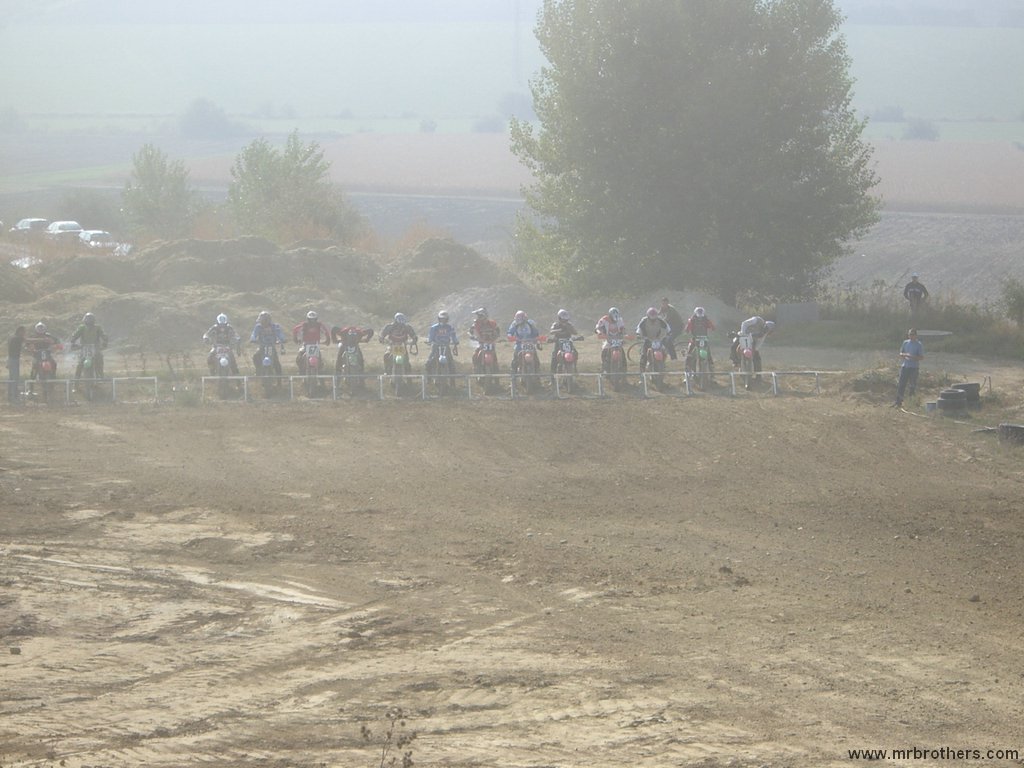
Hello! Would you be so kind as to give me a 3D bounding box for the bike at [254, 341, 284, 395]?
[{"bbox_3d":[-5.718,-0.370,78.558,0.800,1.220,2.100,-1,6,-5],"label":"bike"}]

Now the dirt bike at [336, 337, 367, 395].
[{"bbox_3d":[-3.668,-0.354,76.585,0.800,1.180,2.100,0,5,-4],"label":"dirt bike"}]

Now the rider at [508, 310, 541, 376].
[{"bbox_3d":[0.265,-0.824,77.767,0.780,1.682,0.800,0,6,-4],"label":"rider"}]

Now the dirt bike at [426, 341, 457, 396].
[{"bbox_3d":[-1.604,-0.353,76.727,0.800,1.180,2.100,0,5,-4],"label":"dirt bike"}]

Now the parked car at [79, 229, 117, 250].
[{"bbox_3d":[-22.208,-7.610,182.000,1.680,1.430,4.200,-2,6,-20],"label":"parked car"}]

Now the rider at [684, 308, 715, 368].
[{"bbox_3d":[4.295,-0.899,77.245,0.760,1.690,0.850,0,5,-4],"label":"rider"}]

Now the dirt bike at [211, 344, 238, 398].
[{"bbox_3d":[-6.702,-0.336,78.449,0.800,1.220,2.100,-1,6,-5],"label":"dirt bike"}]

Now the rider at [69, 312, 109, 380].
[{"bbox_3d":[-9.686,-0.726,77.129,0.850,1.758,0.800,0,6,-4],"label":"rider"}]

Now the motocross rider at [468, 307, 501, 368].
[{"bbox_3d":[-0.634,-0.876,77.710,0.760,1.760,0.800,0,6,-4],"label":"motocross rider"}]

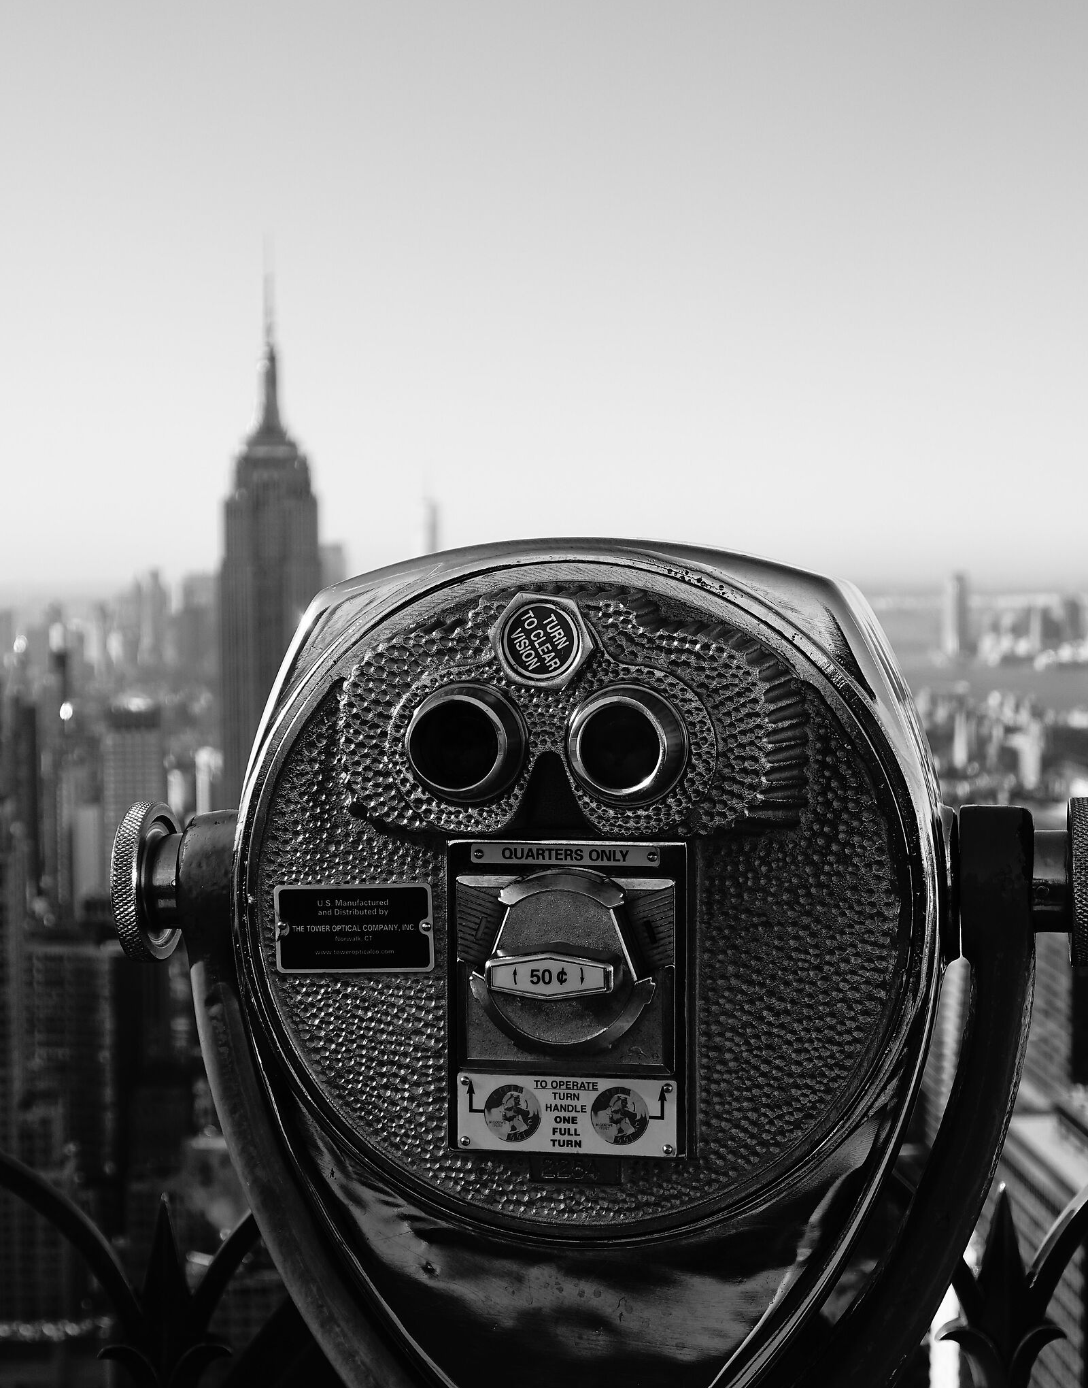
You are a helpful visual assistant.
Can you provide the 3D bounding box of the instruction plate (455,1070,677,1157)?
[{"bbox_3d":[0.010,0.172,0.965,0.091,0.031,0.002,0,0,11],"label":"instruction plate"}]

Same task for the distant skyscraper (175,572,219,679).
[{"bbox_3d":[-894.520,-198.420,6143.830,86.000,248.000,35.000,0,3,-2],"label":"distant skyscraper"}]

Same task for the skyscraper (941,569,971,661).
[{"bbox_3d":[1180.770,-219.310,6753.970,45.000,238.000,65.000,-1,3,-12],"label":"skyscraper"}]

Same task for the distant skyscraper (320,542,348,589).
[{"bbox_3d":[-535.640,-224.770,5977.910,62.000,329.000,55.000,0,3,-6],"label":"distant skyscraper"}]

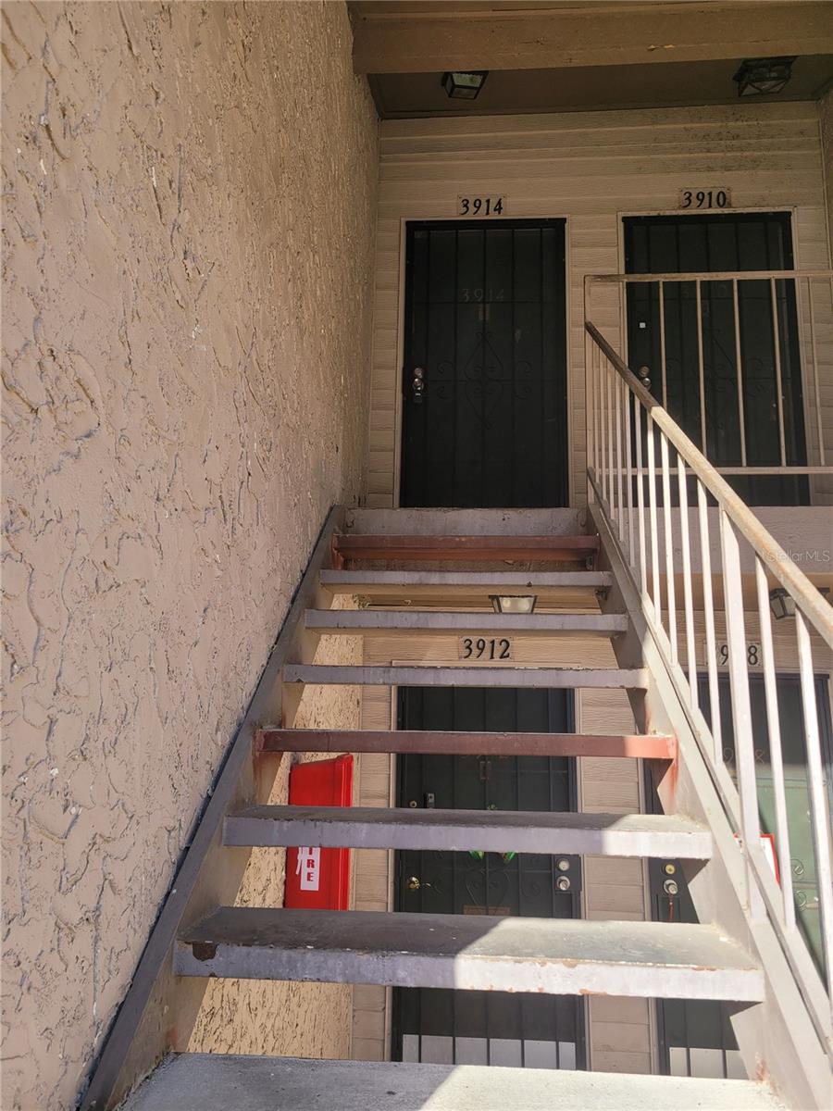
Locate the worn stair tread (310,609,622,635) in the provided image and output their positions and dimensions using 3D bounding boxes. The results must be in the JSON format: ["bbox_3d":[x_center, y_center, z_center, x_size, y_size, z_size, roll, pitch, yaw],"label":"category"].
[{"bbox_3d":[0.158,0.232,2.752,1.010,0.053,0.270,0,-11,3],"label":"worn stair tread"}]

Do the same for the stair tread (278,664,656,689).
[{"bbox_3d":[0.141,0.355,2.441,1.001,0.051,0.274,0,-10,4],"label":"stair tread"}]

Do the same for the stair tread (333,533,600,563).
[{"bbox_3d":[0.195,-0.024,3.326,1.001,0.051,0.274,0,-10,4],"label":"stair tread"}]

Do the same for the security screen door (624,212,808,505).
[{"bbox_3d":[1.680,-0.992,4.695,0.958,2.017,0.060,0,-10,4],"label":"security screen door"}]

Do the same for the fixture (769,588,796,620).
[{"bbox_3d":[1.745,0.223,3.806,0.220,0.120,0.220,-2,-11,14],"label":"fixture"}]

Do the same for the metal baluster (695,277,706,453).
[{"bbox_3d":[1.209,-0.776,3.538,0.016,0.838,0.016,0,-10,4],"label":"metal baluster"}]

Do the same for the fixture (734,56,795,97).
[{"bbox_3d":[1.871,-2.584,4.495,0.260,0.130,0.260,1,7,7],"label":"fixture"}]

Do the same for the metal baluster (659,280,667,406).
[{"bbox_3d":[1.055,-0.776,3.550,0.016,0.838,0.016,0,-10,4],"label":"metal baluster"}]

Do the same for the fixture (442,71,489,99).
[{"bbox_3d":[0.265,-2.583,4.535,0.220,0.125,0.220,-1,7,-8],"label":"fixture"}]

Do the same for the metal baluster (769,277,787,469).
[{"bbox_3d":[1.527,-0.779,3.514,0.019,0.826,0.019,0,-11,3],"label":"metal baluster"}]

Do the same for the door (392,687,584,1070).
[{"bbox_3d":[0.364,1.606,4.322,0.952,2.017,0.060,0,-10,4],"label":"door"}]

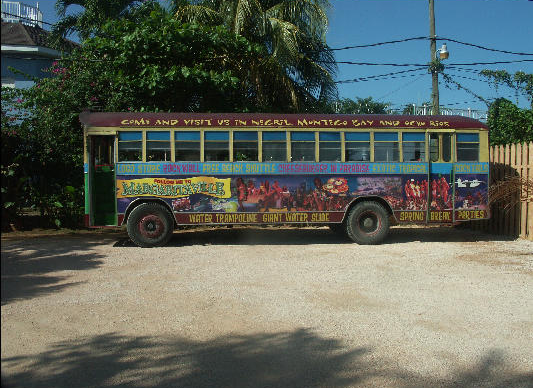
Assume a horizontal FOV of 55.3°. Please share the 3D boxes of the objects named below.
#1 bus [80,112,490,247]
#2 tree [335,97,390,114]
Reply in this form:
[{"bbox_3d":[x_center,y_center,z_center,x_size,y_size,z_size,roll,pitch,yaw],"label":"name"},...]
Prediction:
[{"bbox_3d":[0.495,-0.420,13.411,9.950,3.270,2.450,0,2,-4],"label":"bus"},{"bbox_3d":[5.992,-2.691,32.102,4.400,6.900,4.400,0,2,0],"label":"tree"}]

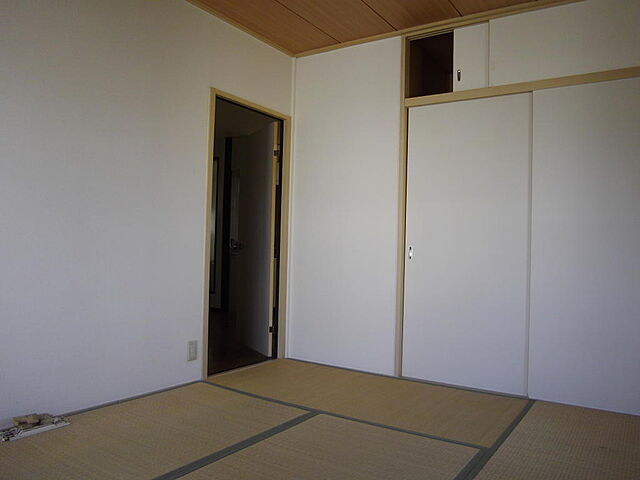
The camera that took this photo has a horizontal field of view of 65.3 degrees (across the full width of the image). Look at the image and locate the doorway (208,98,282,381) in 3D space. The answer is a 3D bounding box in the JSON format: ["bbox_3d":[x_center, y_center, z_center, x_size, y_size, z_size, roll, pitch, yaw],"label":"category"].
[{"bbox_3d":[-0.517,-0.018,3.527,0.130,1.848,0.759,1,-1,34],"label":"doorway"}]

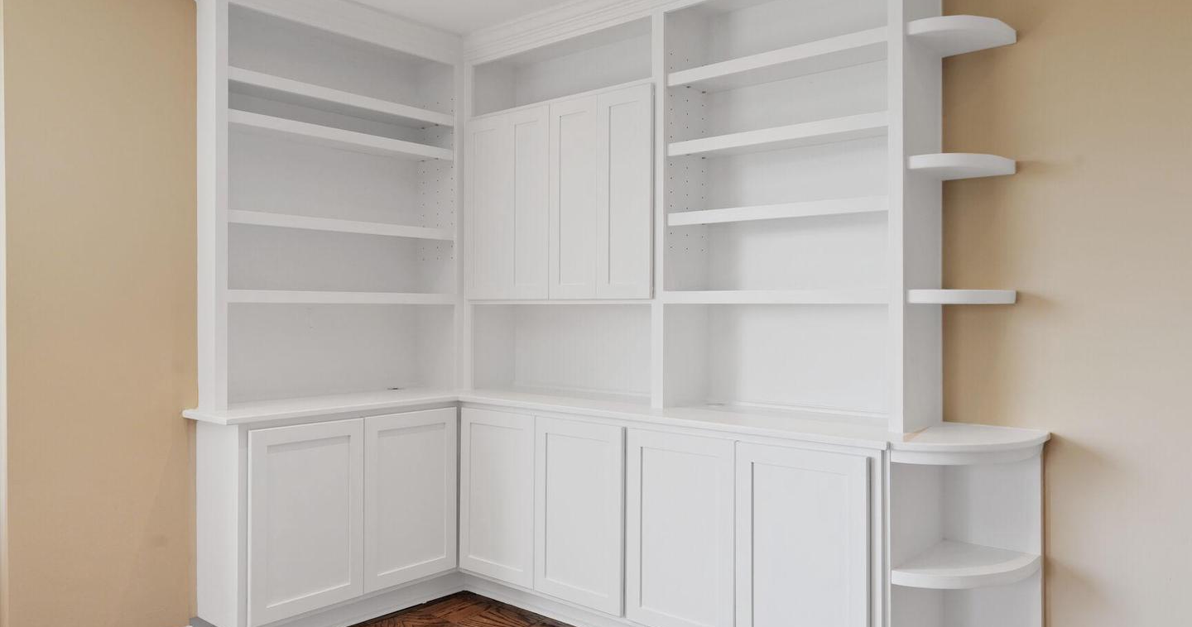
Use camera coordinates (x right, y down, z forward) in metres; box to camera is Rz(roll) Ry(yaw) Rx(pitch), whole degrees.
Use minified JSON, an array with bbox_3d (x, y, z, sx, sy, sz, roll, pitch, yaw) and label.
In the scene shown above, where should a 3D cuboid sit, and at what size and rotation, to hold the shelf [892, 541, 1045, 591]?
[{"bbox_3d":[1.097,0.755,2.440,0.288,0.039,0.445,0,0,41],"label":"shelf"}]

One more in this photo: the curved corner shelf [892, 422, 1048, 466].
[{"bbox_3d":[1.093,0.390,2.411,0.309,0.067,0.514,0,0,41],"label":"curved corner shelf"}]

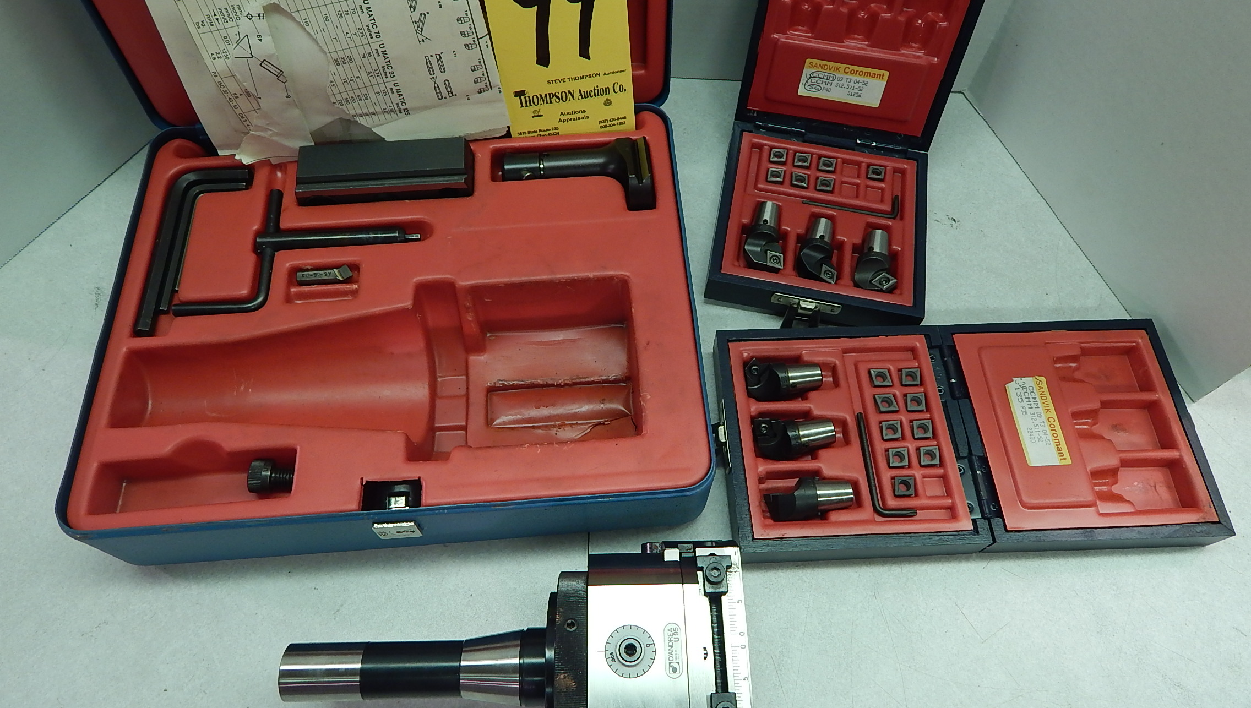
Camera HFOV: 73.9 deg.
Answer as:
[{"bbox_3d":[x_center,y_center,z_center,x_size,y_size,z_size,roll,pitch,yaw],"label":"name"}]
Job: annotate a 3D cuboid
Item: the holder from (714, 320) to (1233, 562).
[{"bbox_3d":[0.176,0.043,0.447,0.253,0.021,0.124,-1,61,-3],"label":"holder"}]

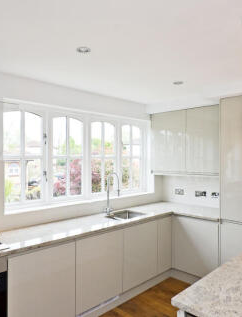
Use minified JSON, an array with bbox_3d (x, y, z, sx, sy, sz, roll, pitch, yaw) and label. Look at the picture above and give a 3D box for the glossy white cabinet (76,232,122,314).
[{"bbox_3d":[-0.384,1.099,2.714,0.606,0.692,0.560,0,0,-43],"label":"glossy white cabinet"}]

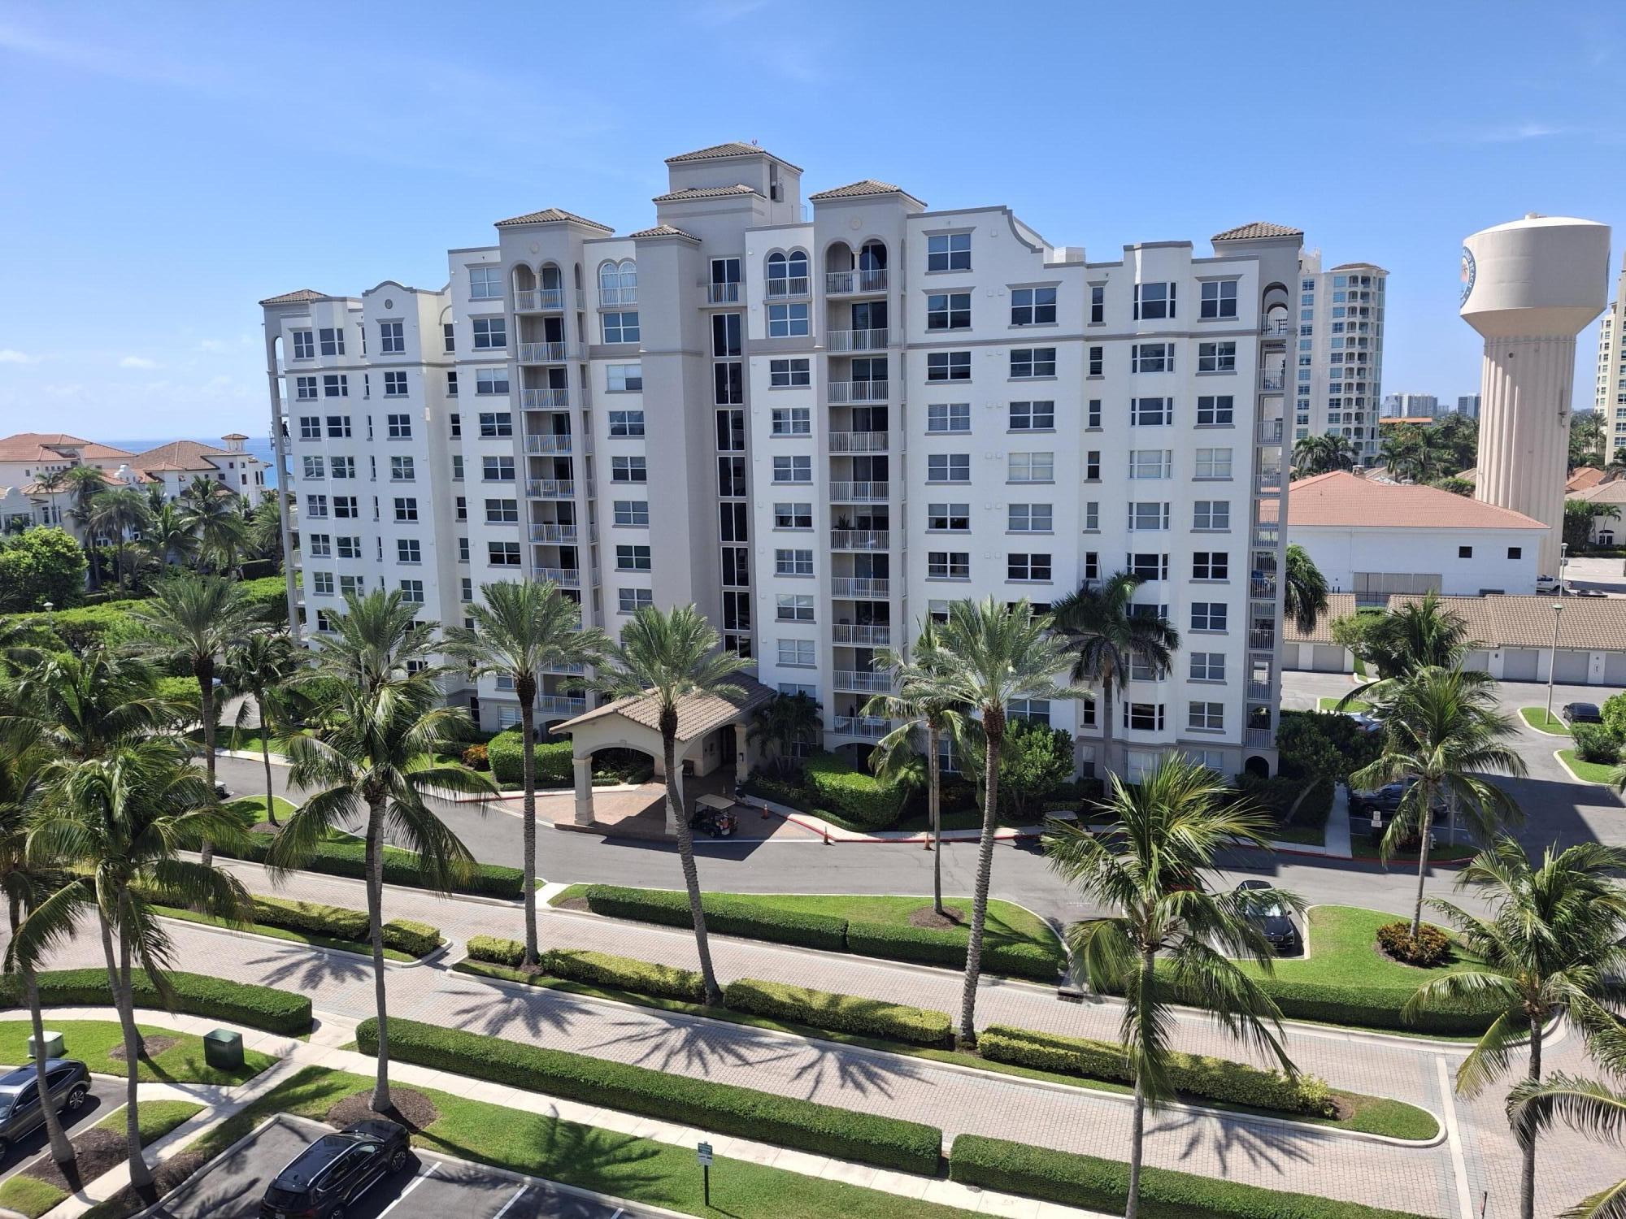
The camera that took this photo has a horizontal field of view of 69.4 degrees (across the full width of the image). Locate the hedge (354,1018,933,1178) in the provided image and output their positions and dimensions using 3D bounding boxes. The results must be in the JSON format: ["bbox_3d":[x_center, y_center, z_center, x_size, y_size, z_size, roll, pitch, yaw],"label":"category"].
[{"bbox_3d":[-5.892,15.210,37.348,20.442,0.760,1.220,2,10,21],"label":"hedge"}]

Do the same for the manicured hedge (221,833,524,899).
[{"bbox_3d":[-22.143,12.283,57.462,19.421,0.870,1.250,2,10,22],"label":"manicured hedge"}]

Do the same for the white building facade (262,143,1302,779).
[{"bbox_3d":[-4.252,-10.722,79.726,68.000,38.400,20.200,2,10,20],"label":"white building facade"}]

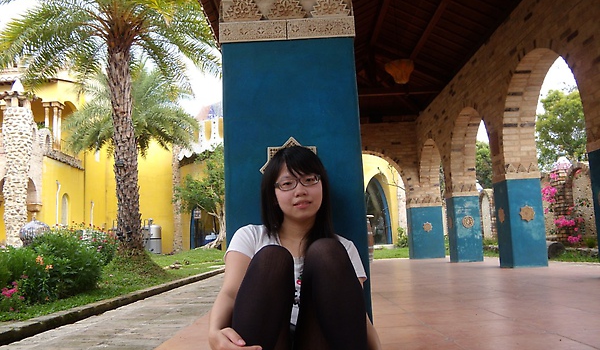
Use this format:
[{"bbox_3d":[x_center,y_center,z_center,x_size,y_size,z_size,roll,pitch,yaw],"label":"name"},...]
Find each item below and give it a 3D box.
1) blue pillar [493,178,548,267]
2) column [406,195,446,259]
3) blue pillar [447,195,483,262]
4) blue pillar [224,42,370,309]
[{"bbox_3d":[3.109,0.694,6.860,0.472,1.200,0.464,-2,-8,0],"label":"blue pillar"},{"bbox_3d":[3.010,1.253,11.659,0.729,1.476,0.456,-2,-8,0],"label":"column"},{"bbox_3d":[3.119,1.034,9.211,0.470,1.200,0.466,-2,-8,0],"label":"blue pillar"},{"bbox_3d":[-0.016,0.120,1.996,0.502,1.200,0.492,-2,-8,0],"label":"blue pillar"}]

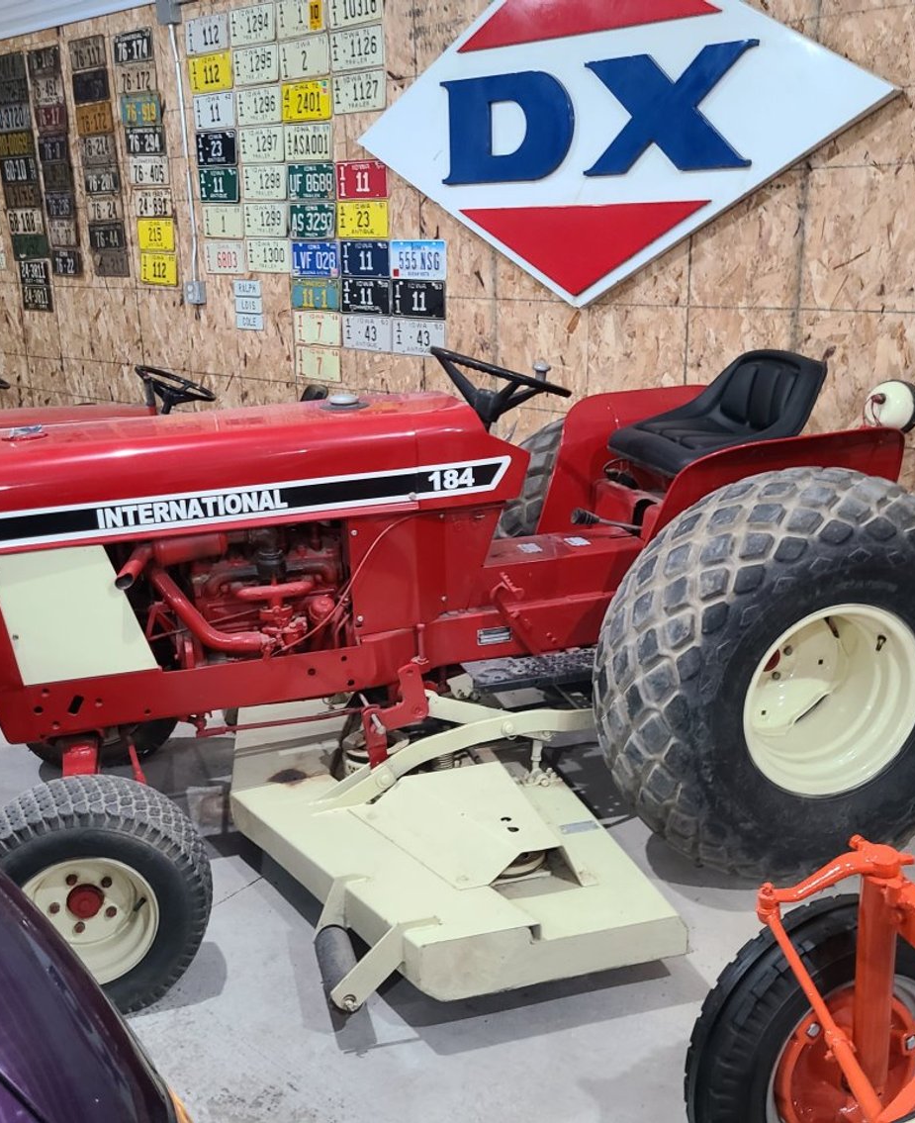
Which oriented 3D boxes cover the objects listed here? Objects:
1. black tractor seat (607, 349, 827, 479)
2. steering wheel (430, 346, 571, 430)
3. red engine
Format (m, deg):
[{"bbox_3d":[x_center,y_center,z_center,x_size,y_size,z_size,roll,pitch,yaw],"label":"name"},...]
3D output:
[{"bbox_3d":[0.703,-0.406,3.057,0.480,0.300,0.470,-6,17,-17],"label":"black tractor seat"},{"bbox_3d":[0.099,-0.450,2.841,0.380,0.165,0.380,19,9,-3],"label":"steering wheel"},{"bbox_3d":[-0.528,0.073,2.736,0.520,0.420,0.380,-6,17,-17],"label":"red engine"}]

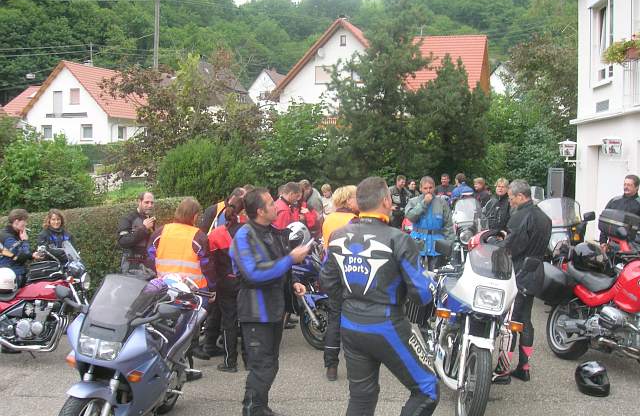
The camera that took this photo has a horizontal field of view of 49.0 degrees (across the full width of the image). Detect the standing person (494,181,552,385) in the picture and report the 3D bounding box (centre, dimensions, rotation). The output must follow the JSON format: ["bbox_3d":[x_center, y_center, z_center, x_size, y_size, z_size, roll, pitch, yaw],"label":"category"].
[{"bbox_3d":[1.760,0.625,6.185,0.500,1.730,0.520,1,3,26],"label":"standing person"}]

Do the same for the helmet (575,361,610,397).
[{"bbox_3d":[2.328,1.432,6.013,0.250,0.260,0.330,-2,3,-37],"label":"helmet"}]

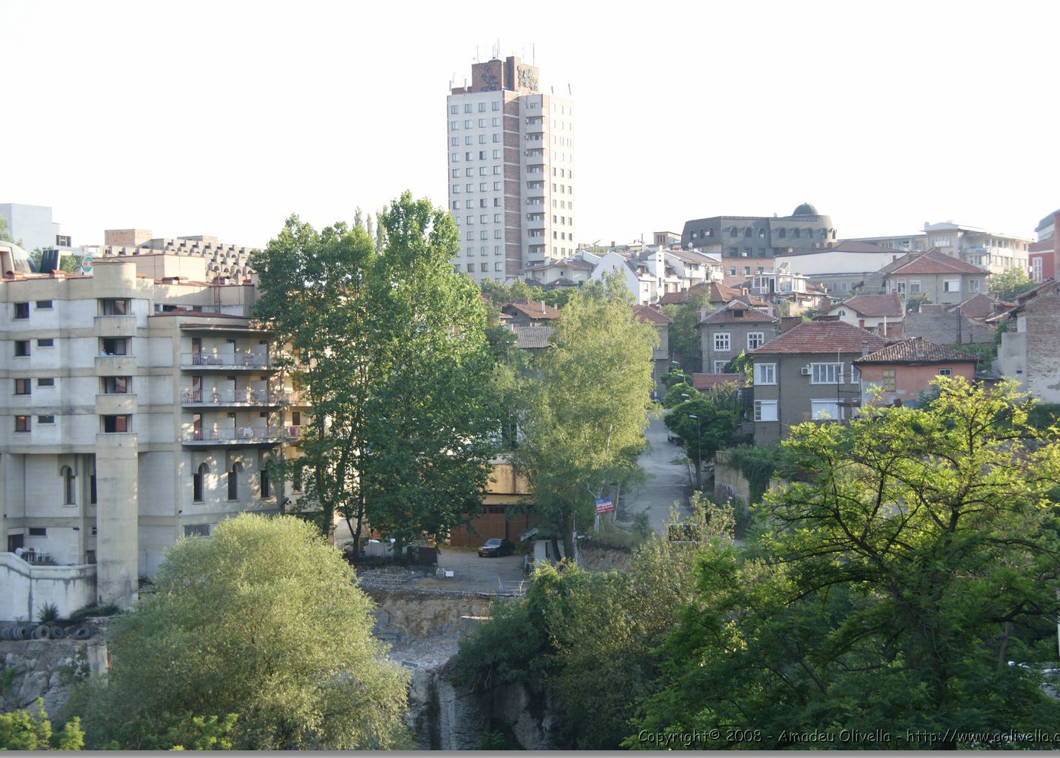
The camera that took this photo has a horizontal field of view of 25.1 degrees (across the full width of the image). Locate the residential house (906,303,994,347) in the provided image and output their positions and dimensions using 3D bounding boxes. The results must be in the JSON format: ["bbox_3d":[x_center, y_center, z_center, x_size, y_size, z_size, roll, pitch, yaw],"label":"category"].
[{"bbox_3d":[44.190,-5.580,250.000,9.600,4.810,8.000,-1,-1,0],"label":"residential house"}]

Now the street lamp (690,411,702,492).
[{"bbox_3d":[13.620,6.010,196.000,0.950,6.360,0.250,-1,0,3],"label":"street lamp"}]

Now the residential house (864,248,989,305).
[{"bbox_3d":[49.870,-12.370,299.000,15.500,8.120,11.000,-1,-1,3],"label":"residential house"}]

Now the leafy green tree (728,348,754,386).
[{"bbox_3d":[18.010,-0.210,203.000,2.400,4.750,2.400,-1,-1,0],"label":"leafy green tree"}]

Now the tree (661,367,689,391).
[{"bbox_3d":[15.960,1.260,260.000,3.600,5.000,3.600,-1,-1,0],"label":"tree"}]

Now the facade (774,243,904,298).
[{"bbox_3d":[45.700,-16.200,350.000,14.000,8.000,14.500,0,0,-29],"label":"facade"}]

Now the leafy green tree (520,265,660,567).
[{"bbox_3d":[4.460,2.880,187.000,11.000,22.500,9.800,-1,-1,0],"label":"leafy green tree"}]

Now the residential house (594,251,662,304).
[{"bbox_3d":[14.300,-14.400,350.000,7.800,8.500,7.300,-1,0,30],"label":"residential house"}]

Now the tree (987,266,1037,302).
[{"bbox_3d":[56.982,-10.568,281.000,5.800,5.400,5.400,-1,-1,6],"label":"tree"}]

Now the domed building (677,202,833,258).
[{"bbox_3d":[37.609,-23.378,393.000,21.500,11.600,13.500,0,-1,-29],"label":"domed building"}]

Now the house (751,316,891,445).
[{"bbox_3d":[24.180,0.680,195.000,12.400,10.890,9.500,-1,-1,-3],"label":"house"}]

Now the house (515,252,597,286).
[{"bbox_3d":[3.900,-15.900,356.000,12.200,6.200,9.500,-1,0,0],"label":"house"}]

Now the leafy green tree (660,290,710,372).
[{"bbox_3d":[16.484,-4.934,253.000,5.600,9.100,5.500,-1,-1,6],"label":"leafy green tree"}]

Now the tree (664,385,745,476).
[{"bbox_3d":[15.230,5.110,209.000,6.800,8.910,6.400,-1,-1,0],"label":"tree"}]

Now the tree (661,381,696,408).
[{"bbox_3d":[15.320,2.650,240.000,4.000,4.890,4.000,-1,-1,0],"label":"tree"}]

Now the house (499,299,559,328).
[{"bbox_3d":[-0.124,-6.687,274.000,6.300,4.900,7.400,0,-1,-30],"label":"house"}]

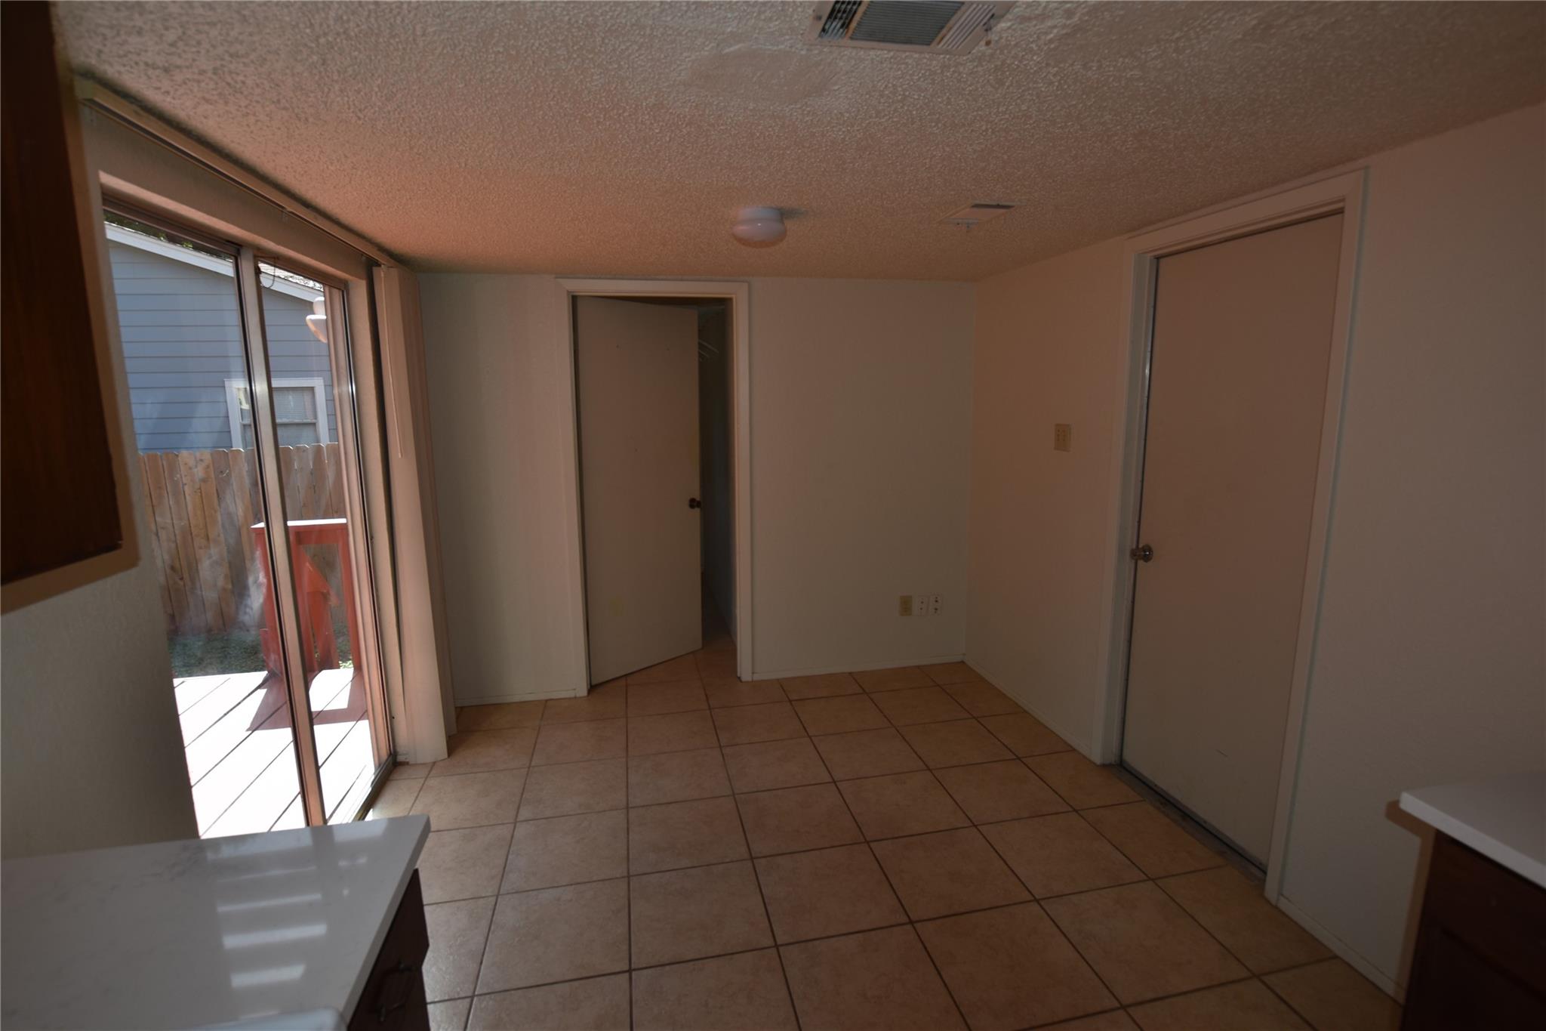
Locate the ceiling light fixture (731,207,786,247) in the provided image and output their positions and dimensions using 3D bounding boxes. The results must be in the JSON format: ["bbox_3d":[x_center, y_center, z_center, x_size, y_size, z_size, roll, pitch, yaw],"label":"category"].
[{"bbox_3d":[-0.044,-0.944,2.276,0.180,0.109,0.180,-1,10,0],"label":"ceiling light fixture"}]

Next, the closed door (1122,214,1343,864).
[{"bbox_3d":[1.554,0.101,2.376,0.050,2.032,0.743,-3,10,-12],"label":"closed door"}]

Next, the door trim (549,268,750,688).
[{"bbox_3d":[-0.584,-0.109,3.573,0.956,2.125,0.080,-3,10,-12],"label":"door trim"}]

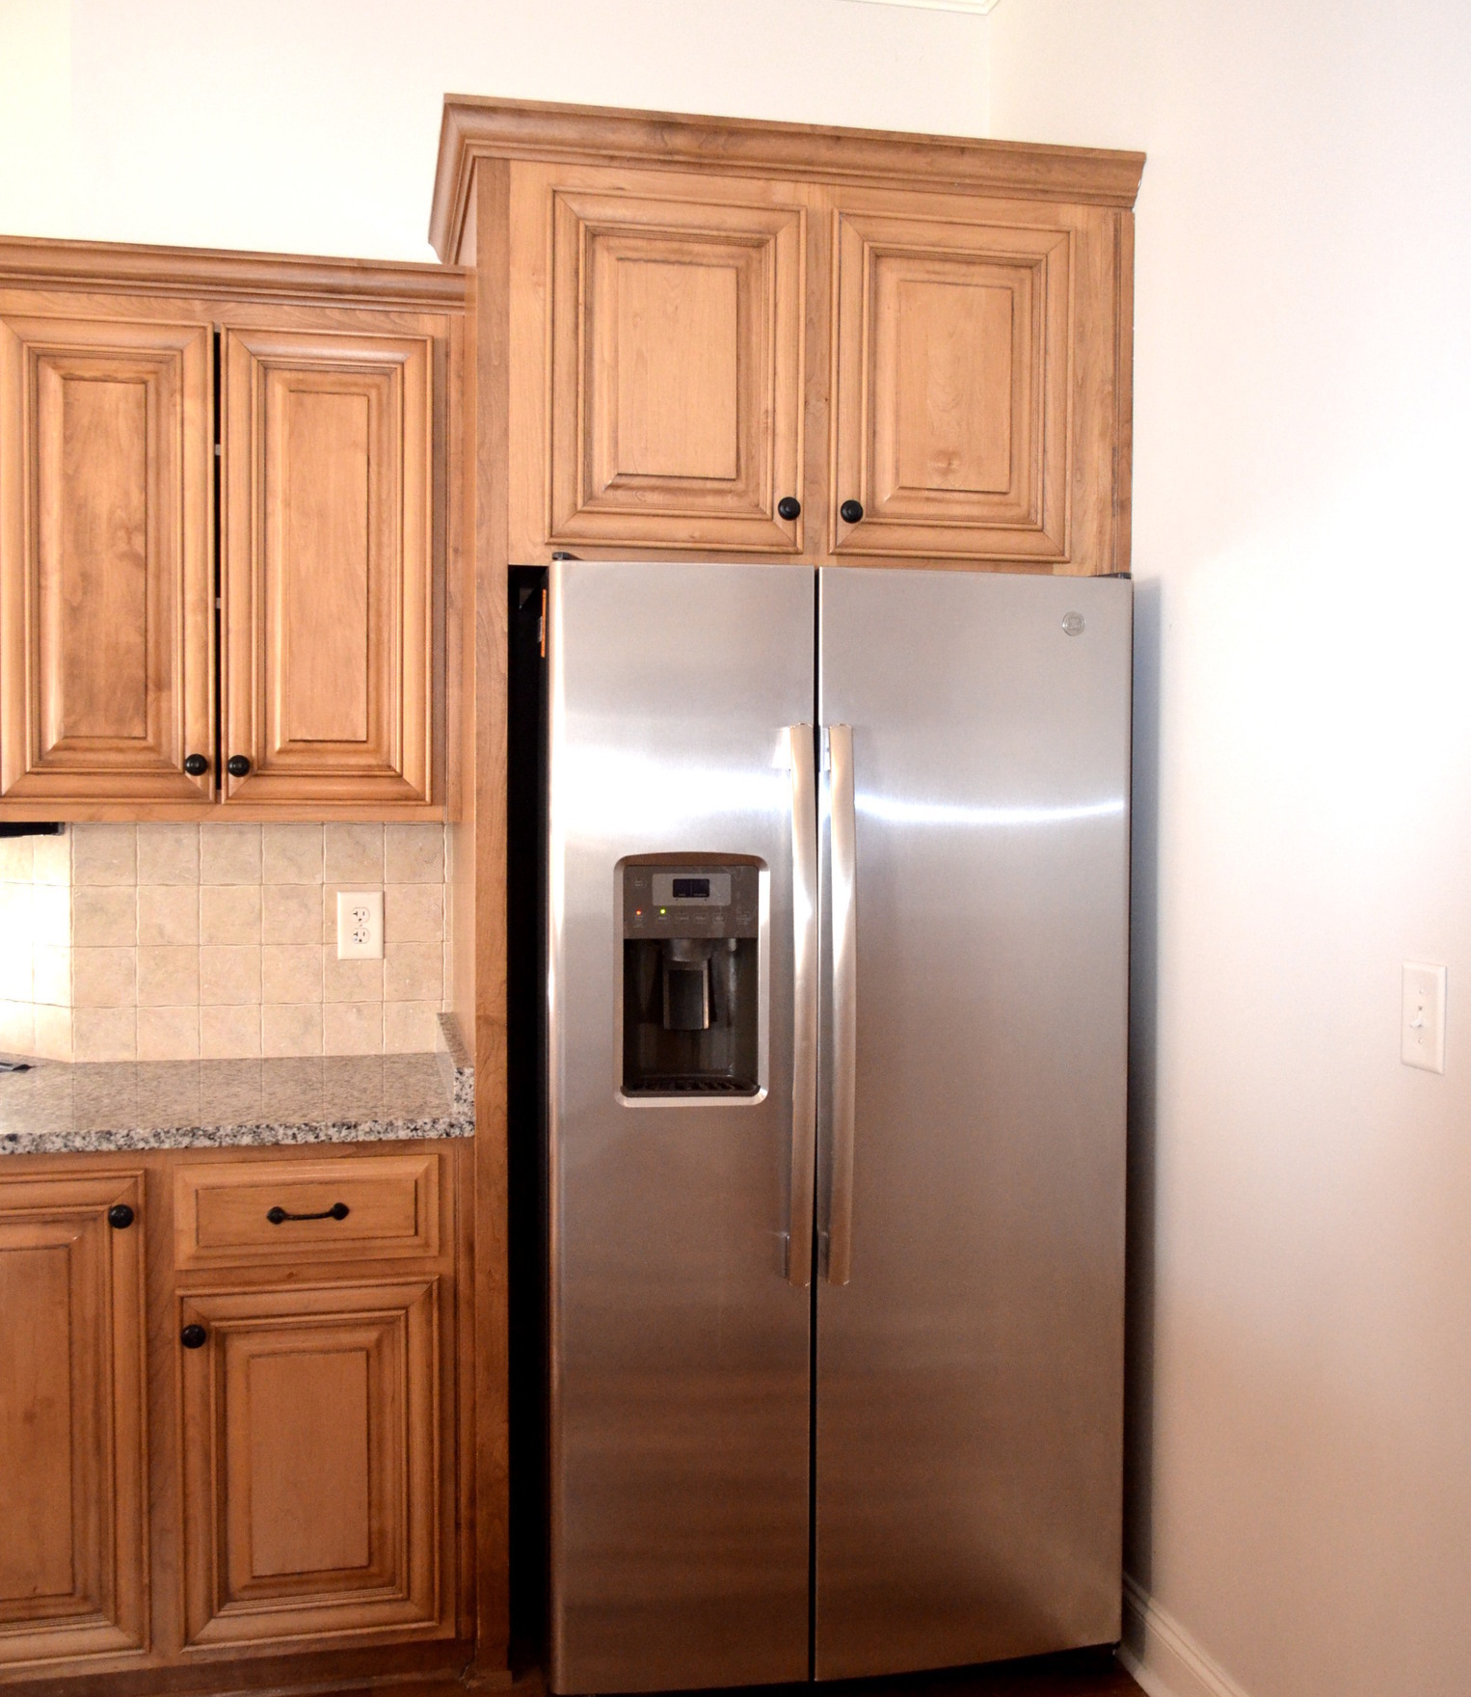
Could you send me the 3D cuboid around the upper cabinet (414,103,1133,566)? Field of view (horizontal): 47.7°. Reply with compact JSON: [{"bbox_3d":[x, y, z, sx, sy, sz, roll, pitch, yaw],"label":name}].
[{"bbox_3d":[0.041,-0.776,2.892,1.099,0.672,0.705,0,2,-12],"label":"upper cabinet"}]

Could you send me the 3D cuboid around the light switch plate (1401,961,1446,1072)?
[{"bbox_3d":[0.804,0.199,1.960,0.016,0.124,0.080,0,2,-12],"label":"light switch plate"}]

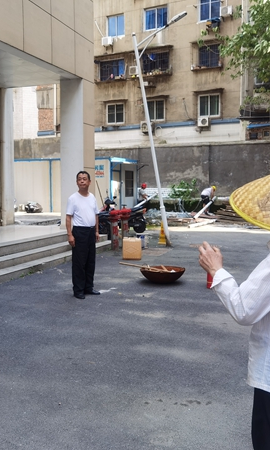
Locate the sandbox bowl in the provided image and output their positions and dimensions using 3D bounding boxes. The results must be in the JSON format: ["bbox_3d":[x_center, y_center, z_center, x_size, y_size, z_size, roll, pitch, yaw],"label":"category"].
[{"bbox_3d":[0.449,0.822,7.497,0.720,0.205,0.720,0,5,0],"label":"sandbox bowl"}]

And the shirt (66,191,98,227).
[{"bbox_3d":[-0.749,-0.217,6.550,0.460,0.500,0.270,-4,6,-40],"label":"shirt"}]

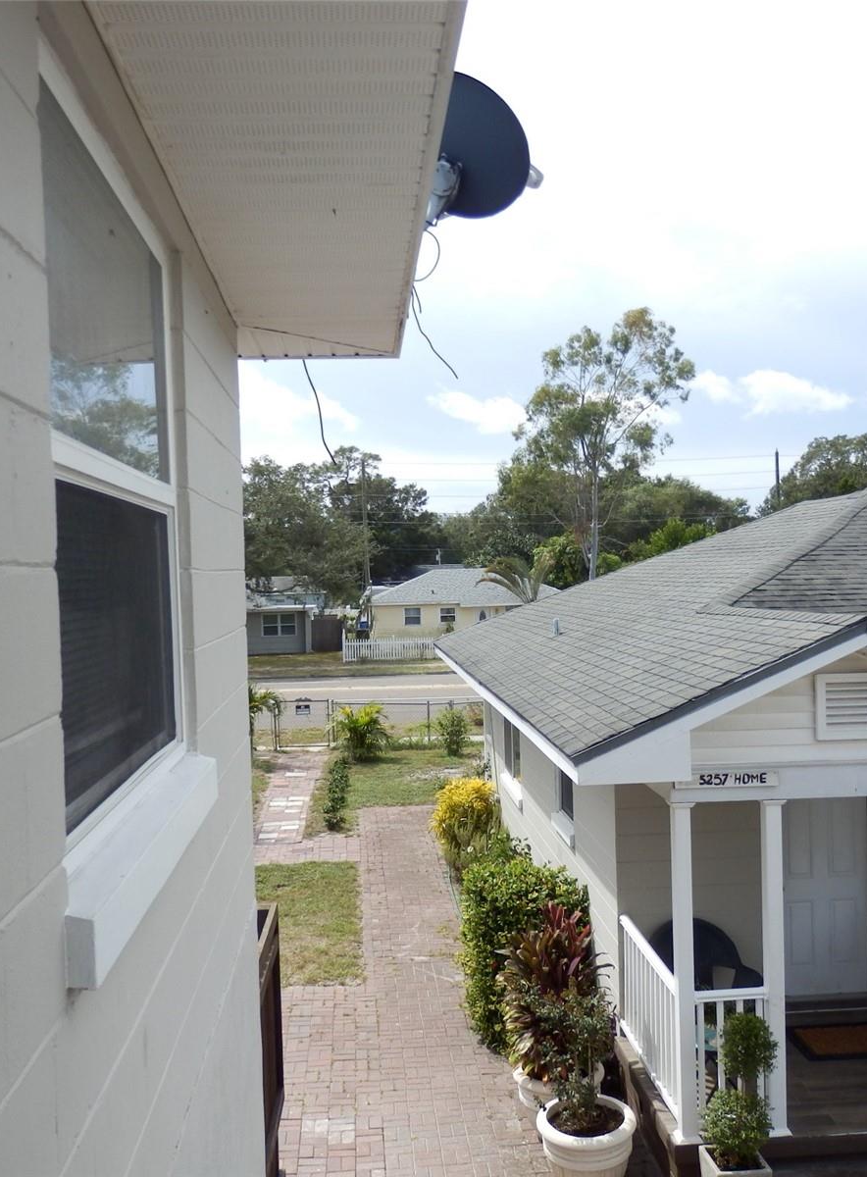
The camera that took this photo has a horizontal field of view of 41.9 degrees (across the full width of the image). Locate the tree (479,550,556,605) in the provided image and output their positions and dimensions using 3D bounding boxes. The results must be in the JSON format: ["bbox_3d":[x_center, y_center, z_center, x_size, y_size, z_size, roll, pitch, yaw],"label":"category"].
[{"bbox_3d":[4.292,0.638,57.034,4.000,5.160,3.700,-2,1,0],"label":"tree"}]

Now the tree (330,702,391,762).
[{"bbox_3d":[-1.630,3.152,25.054,1.360,1.290,1.250,-2,1,0],"label":"tree"}]

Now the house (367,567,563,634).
[{"bbox_3d":[2.424,0.915,71.756,12.600,4.320,8.800,-2,1,-2],"label":"house"}]

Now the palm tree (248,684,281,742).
[{"bbox_3d":[-4.154,3.005,25.708,1.450,1.700,1.390,-2,1,0],"label":"palm tree"}]

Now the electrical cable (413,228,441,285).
[{"bbox_3d":[-0.025,-1.057,3.600,0.120,0.180,0.150,-2,1,0],"label":"electrical cable"}]

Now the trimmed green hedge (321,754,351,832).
[{"bbox_3d":[-1.704,3.629,20.437,0.450,0.460,4.600,-2,1,-2],"label":"trimmed green hedge"}]

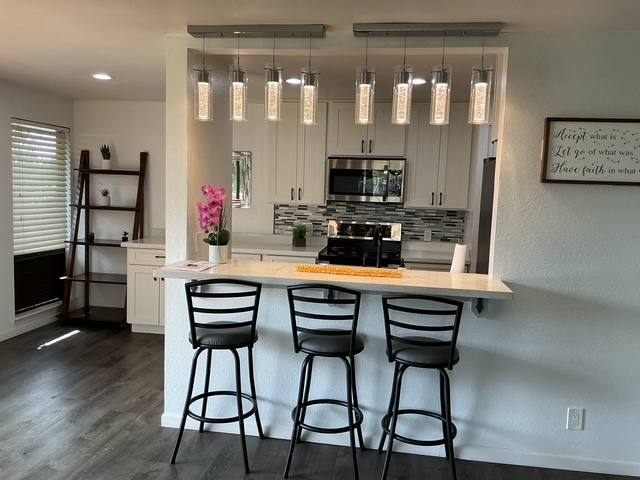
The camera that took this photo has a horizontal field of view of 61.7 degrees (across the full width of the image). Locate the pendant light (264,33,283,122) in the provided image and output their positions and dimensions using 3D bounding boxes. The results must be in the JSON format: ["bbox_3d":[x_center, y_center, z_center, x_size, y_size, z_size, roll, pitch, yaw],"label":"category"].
[{"bbox_3d":[-0.258,-0.912,3.026,0.104,0.471,0.104,3,5,8],"label":"pendant light"}]

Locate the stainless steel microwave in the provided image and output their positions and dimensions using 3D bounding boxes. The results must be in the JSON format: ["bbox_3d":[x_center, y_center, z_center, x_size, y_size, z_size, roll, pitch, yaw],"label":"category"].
[{"bbox_3d":[0.476,-0.598,5.421,0.760,0.435,0.400,3,5,8],"label":"stainless steel microwave"}]

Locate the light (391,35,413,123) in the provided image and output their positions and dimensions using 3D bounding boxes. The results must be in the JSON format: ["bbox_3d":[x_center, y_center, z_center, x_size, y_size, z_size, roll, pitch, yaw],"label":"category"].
[{"bbox_3d":[0.453,-0.872,2.915,0.104,0.480,0.104,3,5,8],"label":"light"}]

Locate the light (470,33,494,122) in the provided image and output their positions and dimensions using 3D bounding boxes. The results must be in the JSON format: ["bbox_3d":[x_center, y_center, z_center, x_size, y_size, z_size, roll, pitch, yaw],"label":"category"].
[{"bbox_3d":[0.853,-0.847,2.824,0.102,0.469,0.102,3,6,8],"label":"light"}]

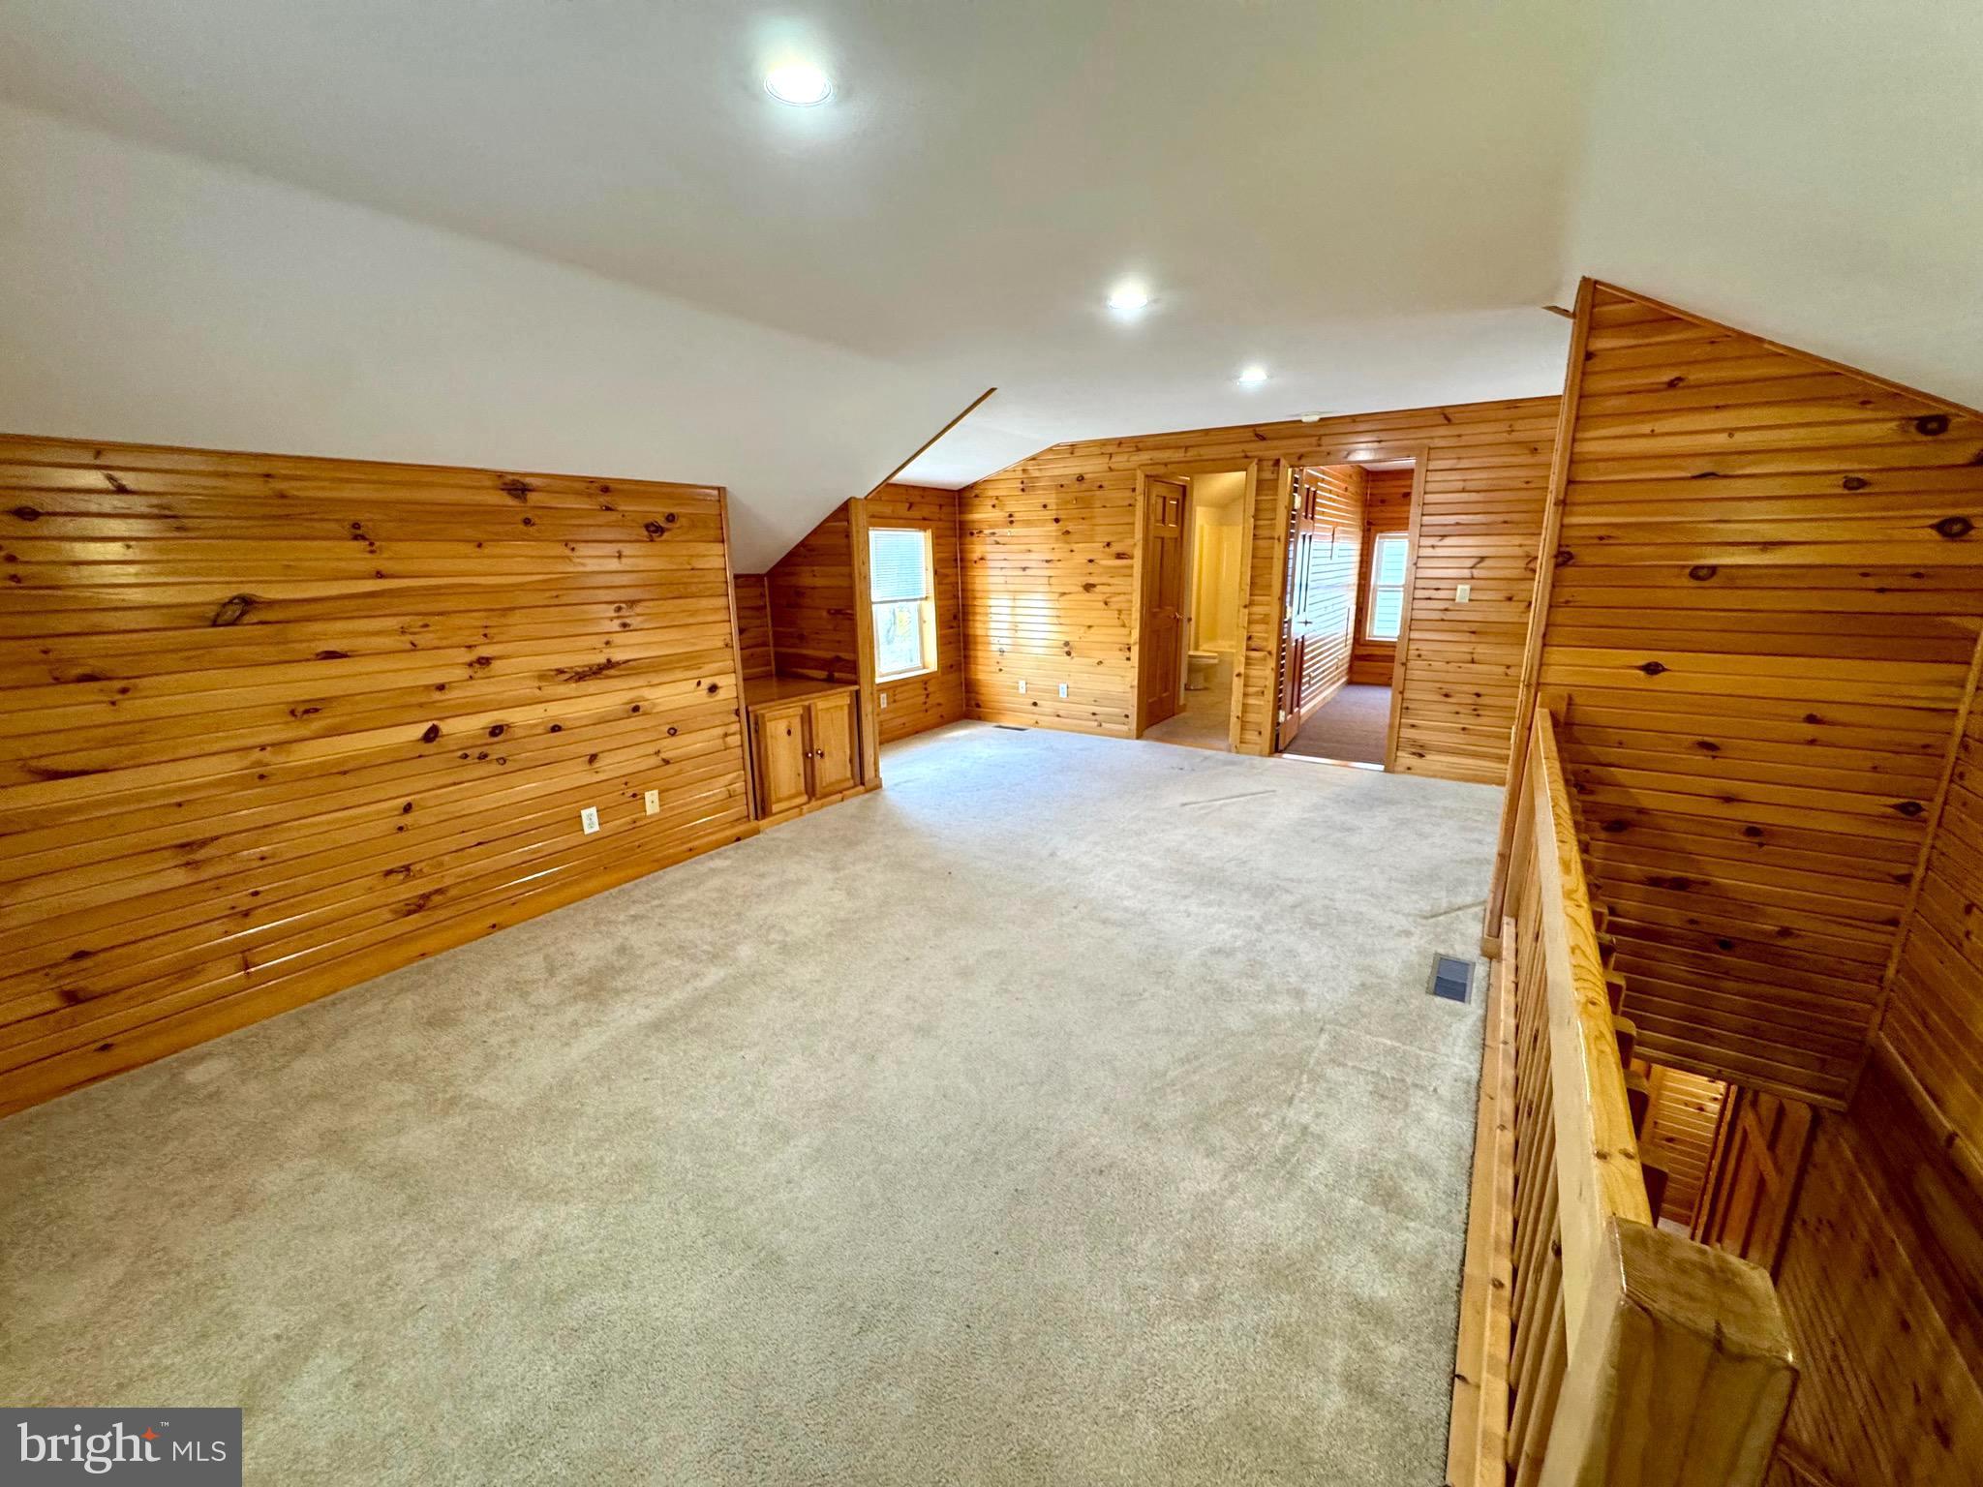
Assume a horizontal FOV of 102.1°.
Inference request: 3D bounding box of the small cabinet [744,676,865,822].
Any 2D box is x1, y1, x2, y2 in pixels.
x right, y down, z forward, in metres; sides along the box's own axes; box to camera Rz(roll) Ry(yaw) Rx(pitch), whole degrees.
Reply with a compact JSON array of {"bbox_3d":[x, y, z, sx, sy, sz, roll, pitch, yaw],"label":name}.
[{"bbox_3d":[-1.397,0.006,4.976,0.792,0.680,0.886,8,16,32],"label":"small cabinet"}]

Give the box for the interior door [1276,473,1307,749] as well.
[{"bbox_3d":[2.388,-1.009,6.221,0.045,2.030,0.760,7,15,28],"label":"interior door"}]

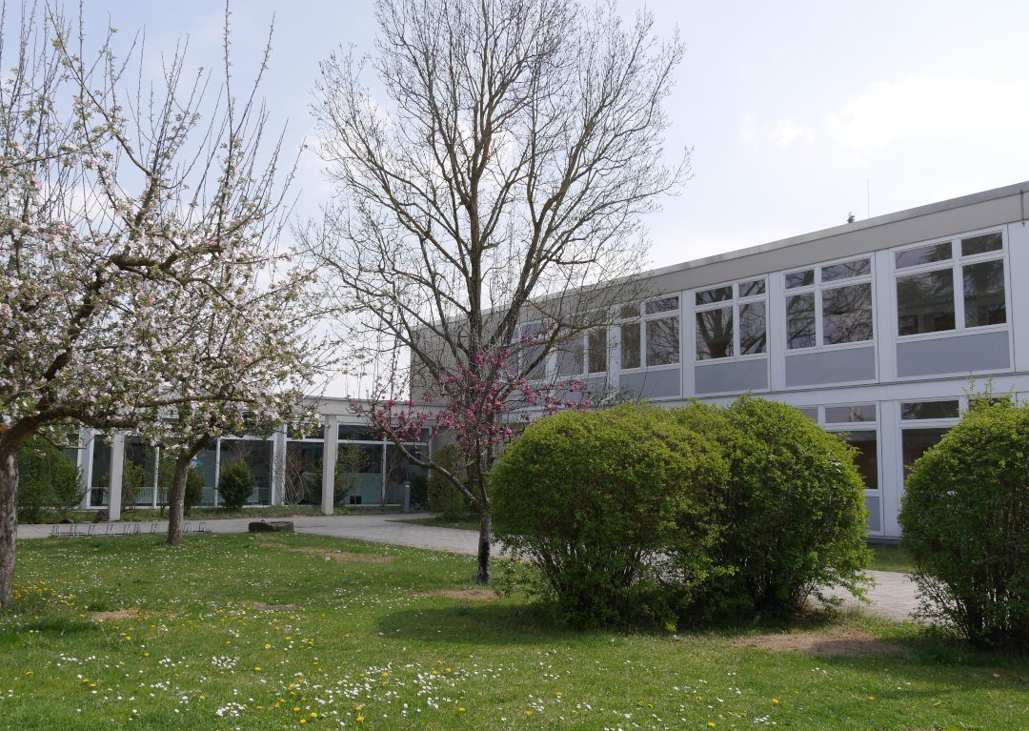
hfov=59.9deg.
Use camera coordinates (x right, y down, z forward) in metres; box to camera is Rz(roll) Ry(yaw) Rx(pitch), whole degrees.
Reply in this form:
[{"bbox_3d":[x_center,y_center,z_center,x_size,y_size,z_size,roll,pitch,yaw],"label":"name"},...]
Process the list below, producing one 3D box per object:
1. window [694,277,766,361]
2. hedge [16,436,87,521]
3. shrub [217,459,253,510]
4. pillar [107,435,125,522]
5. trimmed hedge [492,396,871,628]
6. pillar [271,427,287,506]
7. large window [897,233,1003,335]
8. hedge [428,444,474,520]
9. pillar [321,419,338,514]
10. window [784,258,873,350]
[{"bbox_3d":[5.915,-1.217,24.474,0.140,2.047,2.421,6,-9,-37],"label":"window"},{"bbox_3d":[-13.601,3.292,26.018,2.100,2.500,1.600,6,-9,-37],"label":"hedge"},{"bbox_3d":[-9.317,3.982,29.827,1.150,1.600,1.150,6,-9,-37],"label":"shrub"},{"bbox_3d":[-11.943,3.135,26.808,0.260,2.984,0.265,6,-9,-37],"label":"pillar"},{"bbox_3d":[1.830,1.515,9.750,4.050,2.400,2.400,2,-7,-11],"label":"trimmed hedge"},{"bbox_3d":[-8.360,3.521,31.667,0.380,2.891,0.300,6,-9,-37],"label":"pillar"},{"bbox_3d":[9.606,-1.755,19.753,0.140,2.077,2.457,6,-9,-37],"label":"large window"},{"bbox_3d":[-2.219,4.058,31.019,1.400,2.400,1.400,6,-9,-37],"label":"hedge"},{"bbox_3d":[-6.446,3.476,31.068,0.265,3.379,0.265,6,-9,-37],"label":"pillar"},{"bbox_3d":[7.762,-1.481,22.111,0.140,2.055,2.450,6,-9,-37],"label":"window"}]

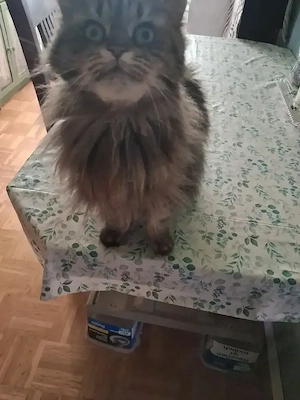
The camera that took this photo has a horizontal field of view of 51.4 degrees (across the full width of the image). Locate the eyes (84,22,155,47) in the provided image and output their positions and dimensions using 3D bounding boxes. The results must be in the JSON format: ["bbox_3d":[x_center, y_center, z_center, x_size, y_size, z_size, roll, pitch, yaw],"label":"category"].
[{"bbox_3d":[-0.030,-0.160,0.300,0.067,0.022,0.020,2,25,-7],"label":"eyes"}]

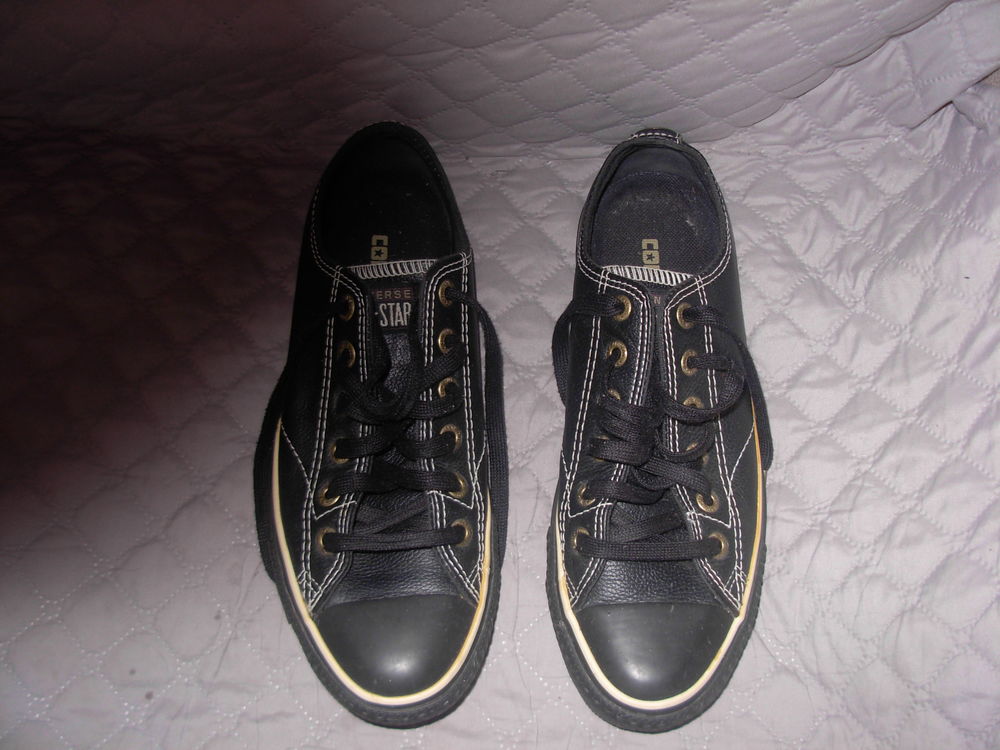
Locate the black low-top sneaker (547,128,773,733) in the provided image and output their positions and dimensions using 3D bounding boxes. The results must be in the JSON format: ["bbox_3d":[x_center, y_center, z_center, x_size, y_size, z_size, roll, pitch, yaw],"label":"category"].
[{"bbox_3d":[0.076,0.006,0.526,0.103,0.095,0.287,2,60,1],"label":"black low-top sneaker"}]

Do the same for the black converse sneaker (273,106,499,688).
[{"bbox_3d":[-0.053,0.006,0.526,0.103,0.095,0.287,-2,60,-1],"label":"black converse sneaker"}]

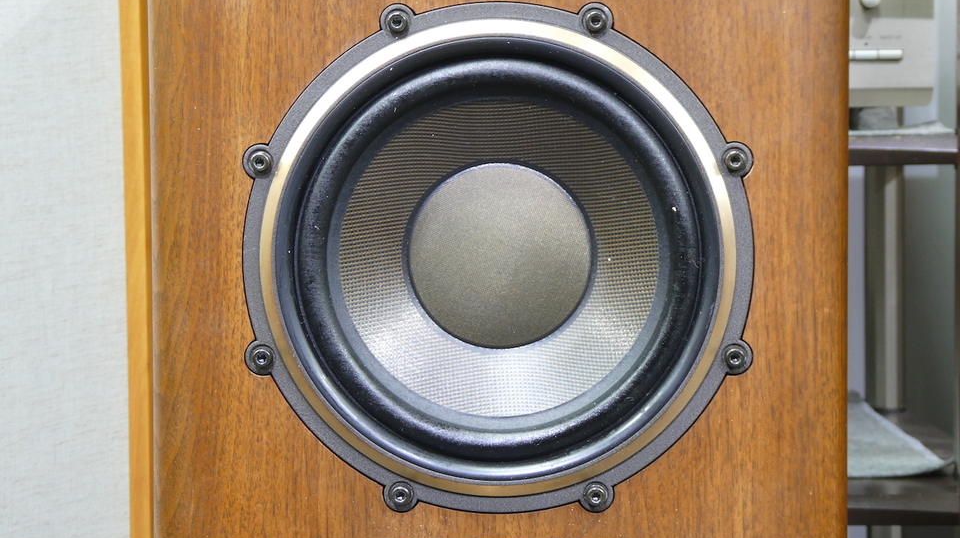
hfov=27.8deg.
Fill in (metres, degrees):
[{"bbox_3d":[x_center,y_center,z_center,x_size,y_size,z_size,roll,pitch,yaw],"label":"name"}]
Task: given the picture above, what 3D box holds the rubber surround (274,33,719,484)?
[{"bbox_3d":[0.008,-0.004,0.837,0.190,0.190,0.024,0,2,3],"label":"rubber surround"}]

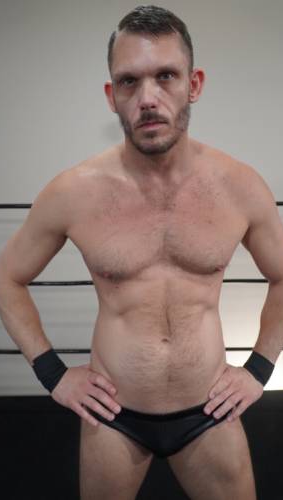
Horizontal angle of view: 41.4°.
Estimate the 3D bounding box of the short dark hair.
[{"bbox_3d":[0.017,-0.388,0.701,0.160,0.135,0.185,-3,20,8],"label":"short dark hair"}]

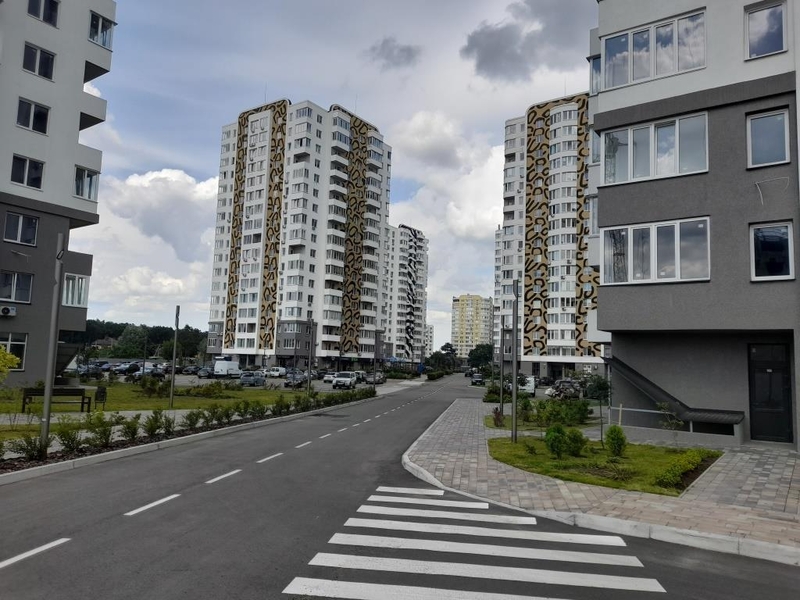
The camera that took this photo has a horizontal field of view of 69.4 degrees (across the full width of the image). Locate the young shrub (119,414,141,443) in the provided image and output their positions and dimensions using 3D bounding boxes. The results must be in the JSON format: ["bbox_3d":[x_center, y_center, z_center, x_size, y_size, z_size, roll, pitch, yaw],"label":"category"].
[{"bbox_3d":[-6.095,2.880,13.072,0.497,0.587,0.497,2,-6,0],"label":"young shrub"}]

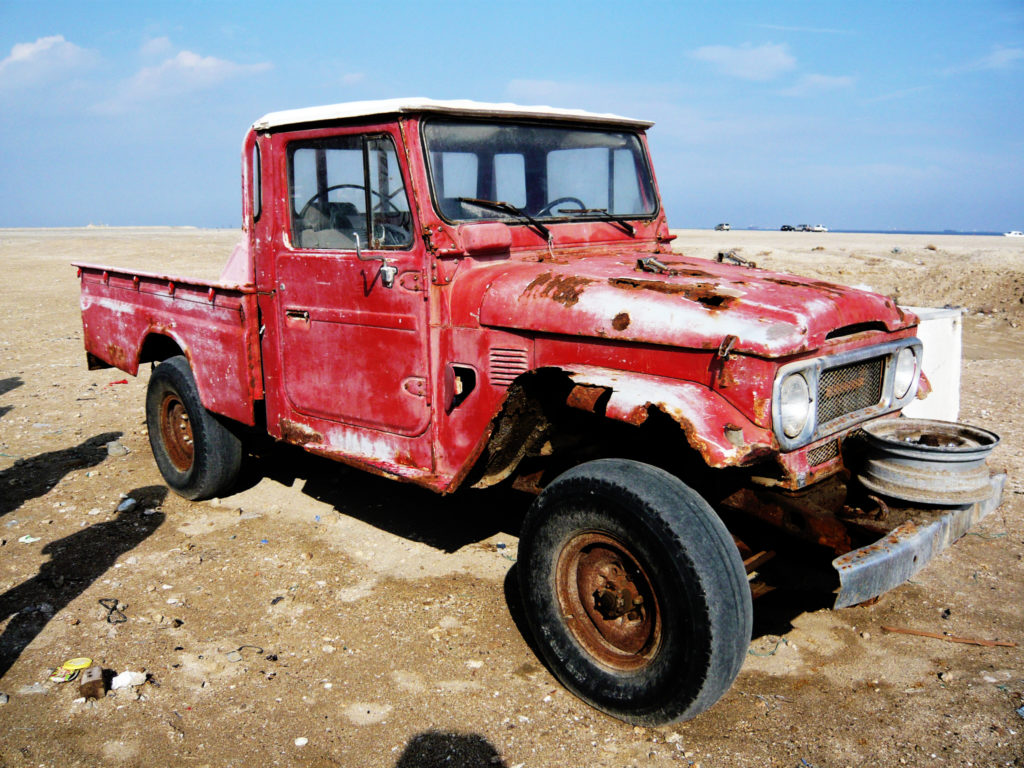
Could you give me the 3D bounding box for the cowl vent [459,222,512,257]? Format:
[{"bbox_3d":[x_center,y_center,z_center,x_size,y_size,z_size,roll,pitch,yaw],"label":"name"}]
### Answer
[{"bbox_3d":[-0.090,-0.529,2.997,0.090,0.115,0.190,10,15,43],"label":"cowl vent"}]

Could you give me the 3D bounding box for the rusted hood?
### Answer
[{"bbox_3d":[0.734,-0.322,3.008,1.150,0.260,1.240,10,15,43],"label":"rusted hood"}]

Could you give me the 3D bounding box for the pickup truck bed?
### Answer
[{"bbox_3d":[-1.374,-0.372,5.092,2.200,0.660,1.660,12,16,43],"label":"pickup truck bed"}]

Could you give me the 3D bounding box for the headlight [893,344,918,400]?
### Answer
[{"bbox_3d":[1.409,-0.045,3.016,0.090,0.185,0.185,10,15,43],"label":"headlight"}]

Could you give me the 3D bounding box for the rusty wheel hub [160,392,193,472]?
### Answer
[{"bbox_3d":[-1.804,0.261,4.588,0.435,0.435,0.140,10,15,43],"label":"rusty wheel hub"}]

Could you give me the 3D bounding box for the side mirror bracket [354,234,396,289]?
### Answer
[{"bbox_3d":[-0.483,-0.434,2.917,0.145,0.200,0.070,-11,15,-42],"label":"side mirror bracket"}]

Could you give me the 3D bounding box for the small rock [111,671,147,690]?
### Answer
[{"bbox_3d":[-1.291,0.998,2.789,0.100,0.045,0.065,0,11,0],"label":"small rock"}]

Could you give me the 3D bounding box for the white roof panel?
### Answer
[{"bbox_3d":[-0.228,-1.182,3.729,1.120,0.125,1.500,10,17,43],"label":"white roof panel"}]

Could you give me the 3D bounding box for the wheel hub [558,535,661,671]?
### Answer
[{"bbox_3d":[0.325,0.662,2.580,0.140,0.435,0.435,-9,14,-41],"label":"wheel hub"}]

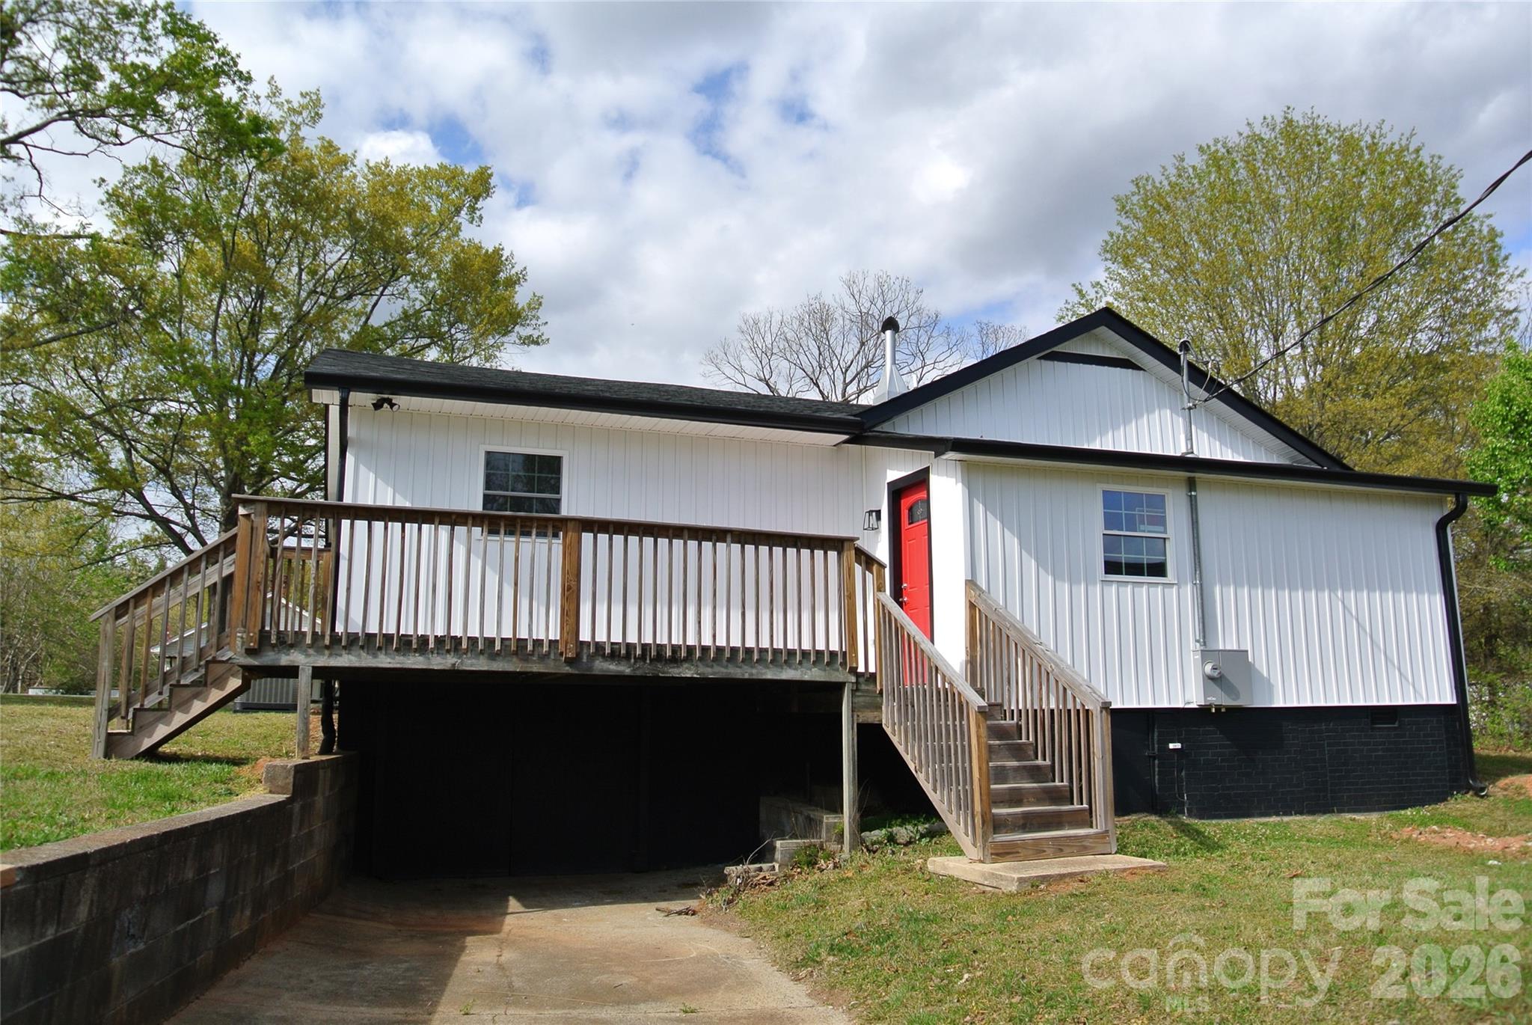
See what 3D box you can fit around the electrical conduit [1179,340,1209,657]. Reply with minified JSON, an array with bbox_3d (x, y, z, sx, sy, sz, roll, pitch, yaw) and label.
[{"bbox_3d":[4.368,-0.192,11.677,0.150,3.260,0.170,3,-10,-20],"label":"electrical conduit"}]

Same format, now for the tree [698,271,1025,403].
[{"bbox_3d":[3.321,-0.959,37.496,9.645,14.583,9.645,3,-10,-20],"label":"tree"}]

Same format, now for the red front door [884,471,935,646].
[{"bbox_3d":[1.508,0.685,11.712,0.110,2.162,0.942,3,-10,-20],"label":"red front door"}]

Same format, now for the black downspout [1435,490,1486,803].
[{"bbox_3d":[7.660,1.414,12.528,0.150,3.240,0.380,3,-10,-20],"label":"black downspout"}]

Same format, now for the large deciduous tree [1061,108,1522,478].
[{"bbox_3d":[12.940,-2.626,27.835,9.767,15.217,9.767,3,-10,-20],"label":"large deciduous tree"}]

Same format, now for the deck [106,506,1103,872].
[{"bbox_3d":[-1.384,1.419,9.400,7.100,2.580,4.130,3,-10,-20],"label":"deck"}]

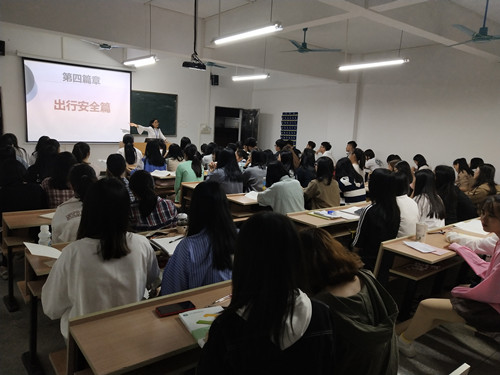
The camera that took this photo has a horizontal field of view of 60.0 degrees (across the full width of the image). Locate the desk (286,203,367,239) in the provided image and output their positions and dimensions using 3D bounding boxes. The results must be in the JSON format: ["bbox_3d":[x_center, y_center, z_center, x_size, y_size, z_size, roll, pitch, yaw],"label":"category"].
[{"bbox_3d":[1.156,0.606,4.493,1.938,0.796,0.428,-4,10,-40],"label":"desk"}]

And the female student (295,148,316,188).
[{"bbox_3d":[0.744,0.047,6.421,0.480,1.240,0.720,-4,10,-41],"label":"female student"}]

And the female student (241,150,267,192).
[{"bbox_3d":[-0.014,0.111,5.793,0.720,1.210,0.500,9,10,43],"label":"female student"}]

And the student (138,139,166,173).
[{"bbox_3d":[-1.603,-0.123,6.944,0.459,1.294,0.663,-4,10,-40],"label":"student"}]

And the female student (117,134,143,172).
[{"bbox_3d":[-2.219,-0.289,7.796,0.469,1.327,0.663,-4,10,-40],"label":"female student"}]

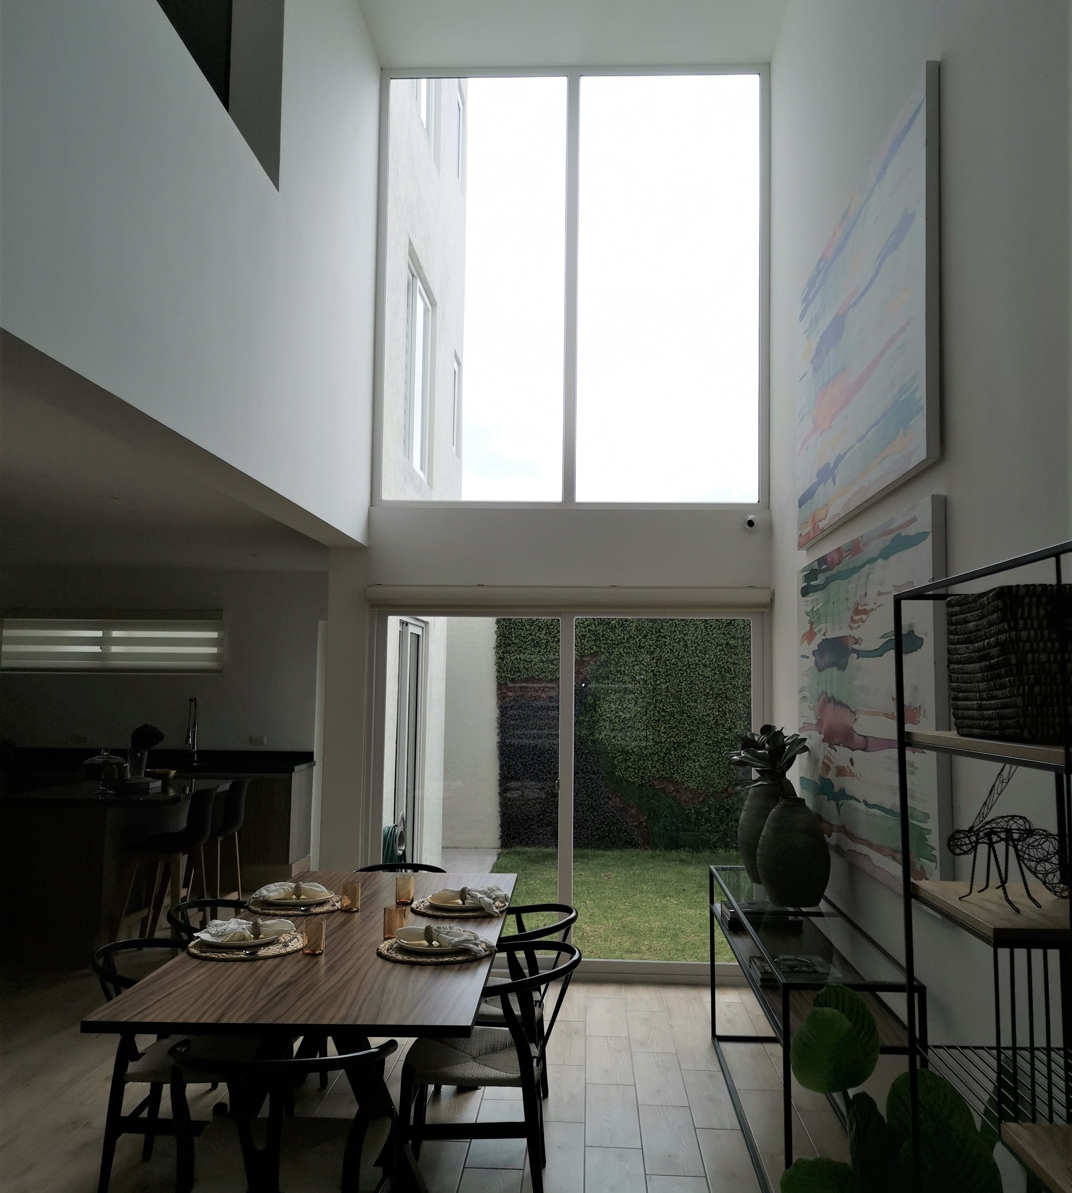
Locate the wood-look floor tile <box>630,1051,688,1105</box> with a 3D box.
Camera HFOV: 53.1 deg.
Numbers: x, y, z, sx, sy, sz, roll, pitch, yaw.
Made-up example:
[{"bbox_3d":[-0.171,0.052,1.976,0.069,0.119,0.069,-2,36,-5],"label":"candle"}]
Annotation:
[{"bbox_3d":[0.510,2.009,4.477,0.200,0.010,0.600,1,-5,3],"label":"wood-look floor tile"}]

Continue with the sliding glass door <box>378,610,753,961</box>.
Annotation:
[{"bbox_3d":[0.167,1.069,6.017,2.174,1.984,0.080,0,-4,3],"label":"sliding glass door"}]

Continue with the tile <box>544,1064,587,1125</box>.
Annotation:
[{"bbox_3d":[0.096,2.003,4.330,0.200,0.012,0.592,0,-4,3],"label":"tile"}]

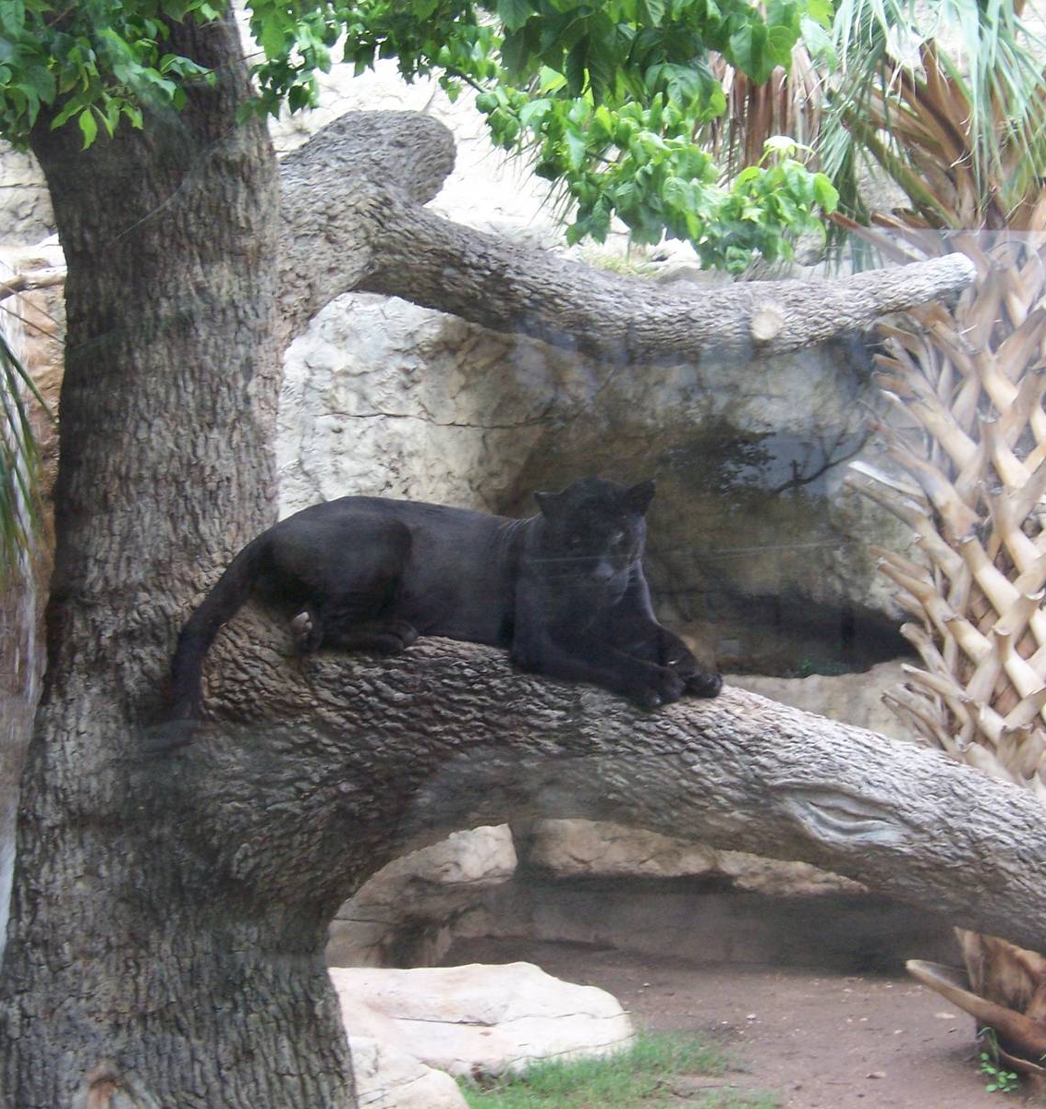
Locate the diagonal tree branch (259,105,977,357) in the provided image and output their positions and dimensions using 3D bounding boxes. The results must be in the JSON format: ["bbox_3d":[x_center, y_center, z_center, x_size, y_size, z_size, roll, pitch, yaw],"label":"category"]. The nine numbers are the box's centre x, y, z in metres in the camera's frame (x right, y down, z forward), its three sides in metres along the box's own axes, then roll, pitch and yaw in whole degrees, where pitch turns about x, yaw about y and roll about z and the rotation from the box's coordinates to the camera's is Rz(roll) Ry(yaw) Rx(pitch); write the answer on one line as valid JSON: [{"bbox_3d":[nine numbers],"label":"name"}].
[{"bbox_3d":[0.265,-0.807,6.500,1.760,0.610,0.500,0,2,0],"label":"diagonal tree branch"}]

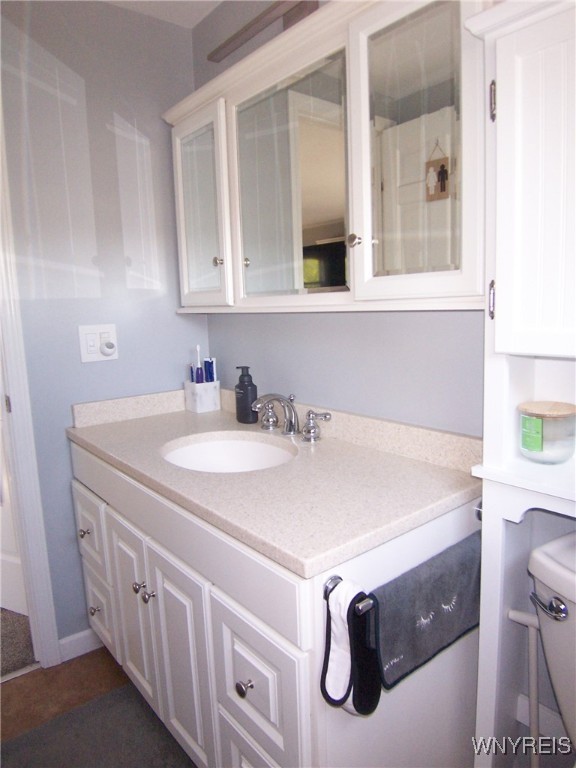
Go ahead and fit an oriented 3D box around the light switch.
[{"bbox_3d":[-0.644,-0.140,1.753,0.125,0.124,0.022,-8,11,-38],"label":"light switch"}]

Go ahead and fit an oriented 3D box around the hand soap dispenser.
[{"bbox_3d":[-0.141,0.037,1.733,0.074,0.191,0.072,-2,8,0],"label":"hand soap dispenser"}]

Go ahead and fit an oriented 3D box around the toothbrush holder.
[{"bbox_3d":[-0.331,0.044,1.985,0.099,0.114,0.099,-8,11,-38],"label":"toothbrush holder"}]

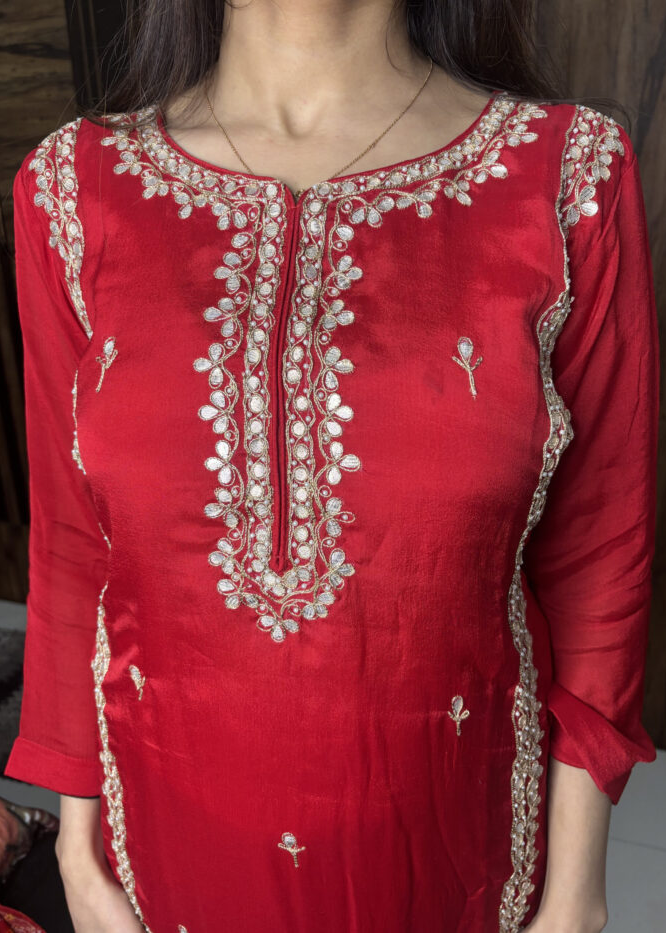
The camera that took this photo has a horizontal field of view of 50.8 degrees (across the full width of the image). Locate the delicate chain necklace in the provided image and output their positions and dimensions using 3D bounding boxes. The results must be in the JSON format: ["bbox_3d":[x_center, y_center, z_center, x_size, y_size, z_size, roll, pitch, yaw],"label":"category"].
[{"bbox_3d":[-0.012,-0.220,0.463,0.152,0.105,0.115,1,10,8],"label":"delicate chain necklace"}]

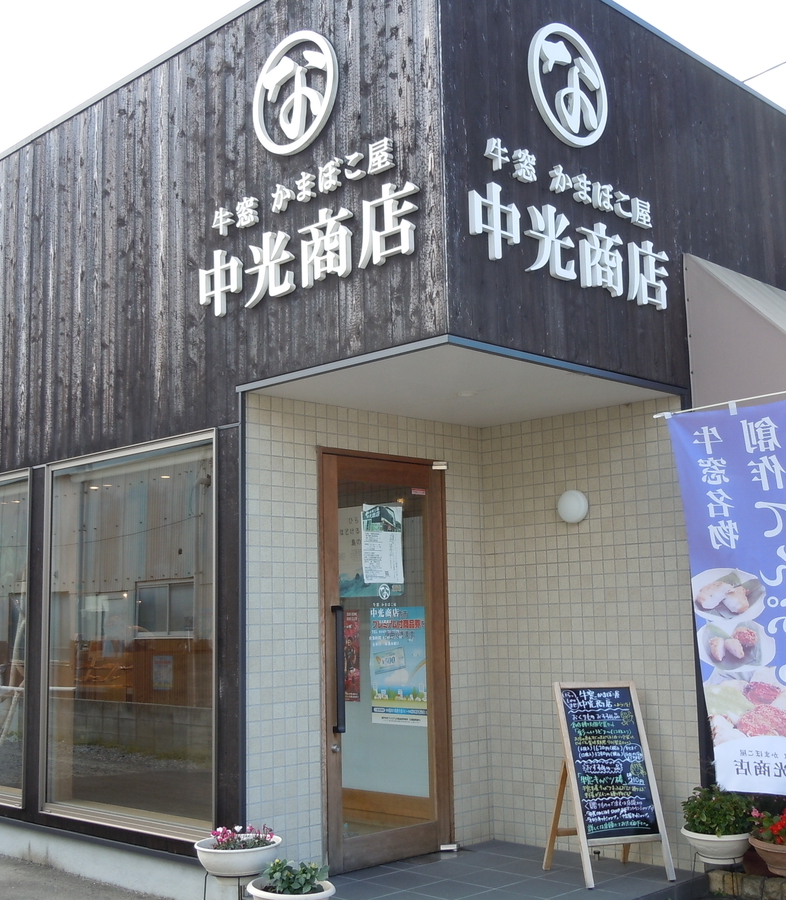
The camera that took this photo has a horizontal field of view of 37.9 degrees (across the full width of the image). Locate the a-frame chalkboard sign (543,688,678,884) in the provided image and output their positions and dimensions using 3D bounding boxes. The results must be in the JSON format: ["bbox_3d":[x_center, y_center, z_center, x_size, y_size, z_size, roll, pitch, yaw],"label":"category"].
[{"bbox_3d":[1.044,1.629,5.685,0.470,0.935,0.460,1,-8,-19],"label":"a-frame chalkboard sign"}]

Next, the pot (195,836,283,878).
[{"bbox_3d":[-0.635,1.681,4.720,0.360,0.135,0.360,-1,-8,0],"label":"pot"}]

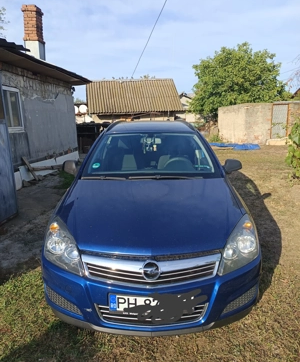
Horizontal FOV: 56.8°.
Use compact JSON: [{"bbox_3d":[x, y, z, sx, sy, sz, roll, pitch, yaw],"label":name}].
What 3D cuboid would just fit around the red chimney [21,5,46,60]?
[{"bbox_3d":[-3.202,-4.137,7.700,0.430,1.330,0.430,1,13,5],"label":"red chimney"}]

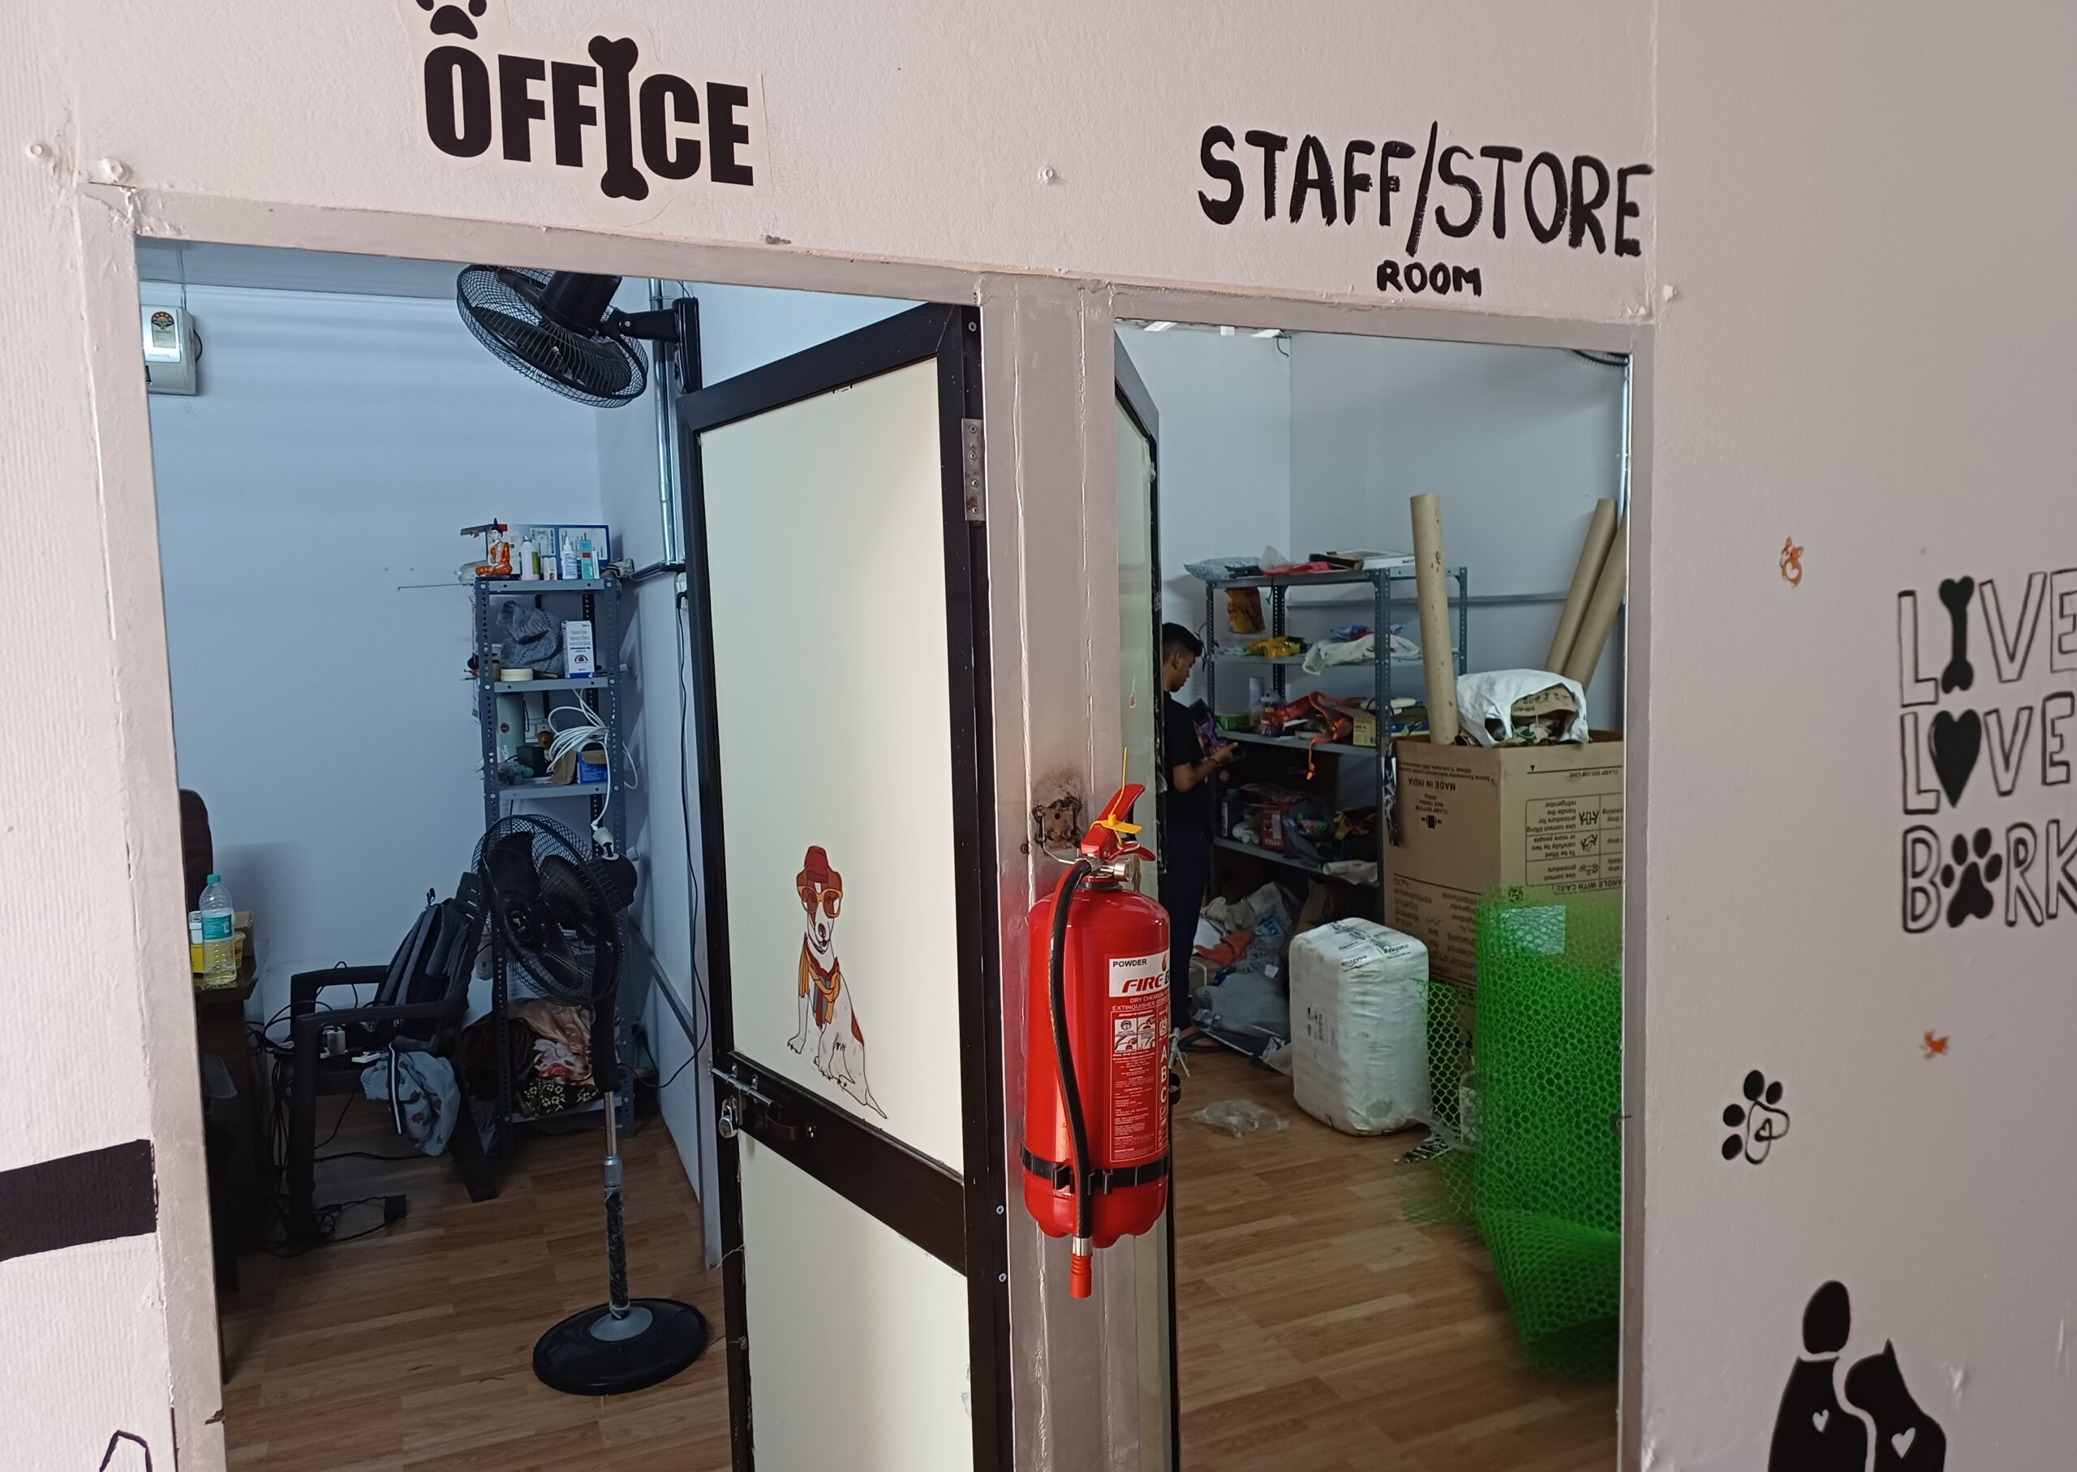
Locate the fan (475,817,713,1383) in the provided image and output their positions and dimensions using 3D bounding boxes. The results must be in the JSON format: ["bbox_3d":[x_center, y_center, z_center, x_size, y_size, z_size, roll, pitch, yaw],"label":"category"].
[{"bbox_3d":[-0.985,0.775,3.087,0.450,1.230,0.390,2,6,37],"label":"fan"}]

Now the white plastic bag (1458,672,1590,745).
[{"bbox_3d":[1.580,-0.077,4.501,0.370,0.250,0.300,-3,5,-21],"label":"white plastic bag"}]

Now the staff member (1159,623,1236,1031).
[{"bbox_3d":[0.563,0.384,5.342,0.400,1.640,0.460,-2,5,-13],"label":"staff member"}]

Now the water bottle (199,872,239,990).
[{"bbox_3d":[-2.012,0.475,3.380,0.076,0.270,0.076,-3,5,-23],"label":"water bottle"}]

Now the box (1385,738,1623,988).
[{"bbox_3d":[1.651,0.601,4.679,0.690,1.200,0.580,-3,5,-21],"label":"box"}]

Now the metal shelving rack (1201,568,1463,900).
[{"bbox_3d":[1.153,0.264,5.552,0.380,1.820,1.220,-3,5,-22],"label":"metal shelving rack"}]

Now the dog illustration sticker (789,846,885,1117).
[{"bbox_3d":[-0.286,0.324,1.902,0.008,0.341,0.272,-5,6,-37],"label":"dog illustration sticker"}]

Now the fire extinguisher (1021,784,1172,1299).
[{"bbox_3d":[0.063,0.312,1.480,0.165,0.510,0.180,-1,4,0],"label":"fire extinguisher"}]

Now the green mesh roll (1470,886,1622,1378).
[{"bbox_3d":[1.332,0.896,3.186,0.600,0.920,0.620,1,5,23],"label":"green mesh roll"}]

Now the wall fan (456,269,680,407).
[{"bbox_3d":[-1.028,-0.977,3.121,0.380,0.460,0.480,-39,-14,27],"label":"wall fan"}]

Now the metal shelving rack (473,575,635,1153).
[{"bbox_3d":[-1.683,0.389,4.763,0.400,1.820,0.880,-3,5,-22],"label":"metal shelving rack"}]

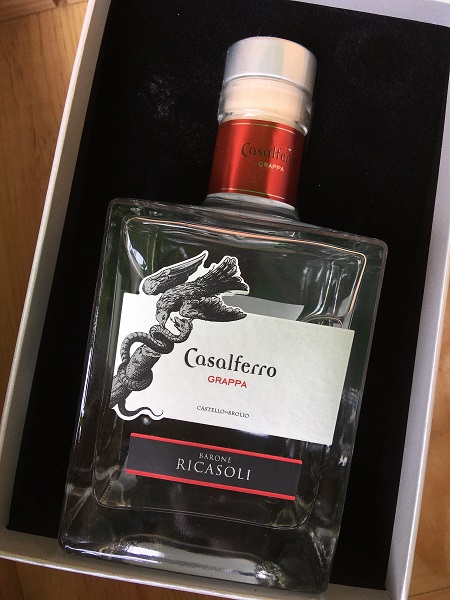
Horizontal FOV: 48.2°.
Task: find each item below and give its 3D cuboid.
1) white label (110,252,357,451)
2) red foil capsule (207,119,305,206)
[{"bbox_3d":[0.003,0.017,0.176,0.082,0.002,0.064,9,94,0],"label":"white label"},{"bbox_3d":[0.013,-0.053,0.201,0.035,0.035,0.027,8,94,-17],"label":"red foil capsule"}]

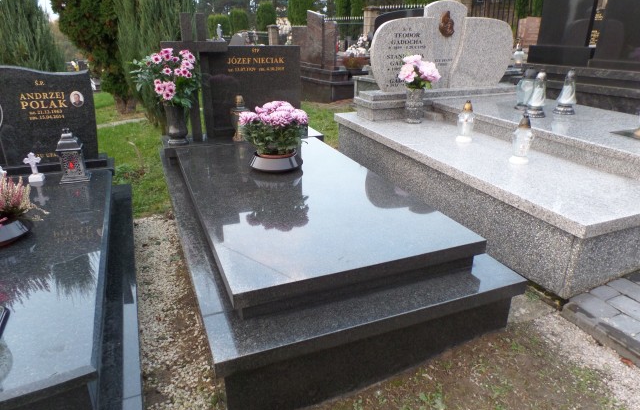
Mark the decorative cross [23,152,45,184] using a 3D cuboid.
[{"bbox_3d":[-1.677,-0.227,2.487,0.092,0.178,0.060,-8,25,-21],"label":"decorative cross"}]

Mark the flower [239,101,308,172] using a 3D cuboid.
[{"bbox_3d":[-0.241,-0.368,2.264,0.385,0.341,0.363,1,23,0],"label":"flower"}]

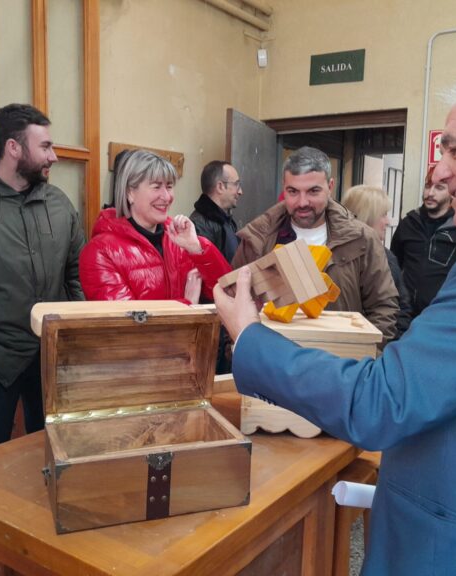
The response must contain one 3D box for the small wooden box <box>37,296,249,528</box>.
[{"bbox_3d":[-0.173,0.223,1.185,0.352,0.343,0.305,-1,6,-21],"label":"small wooden box"}]

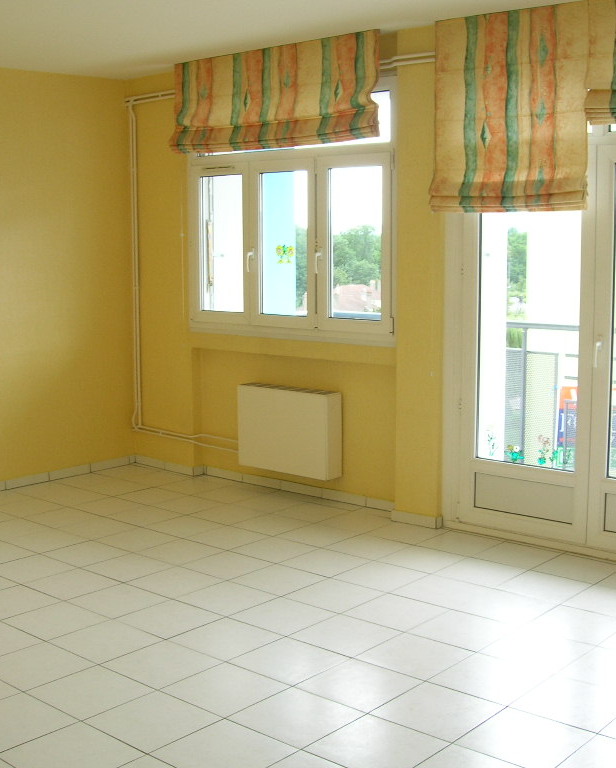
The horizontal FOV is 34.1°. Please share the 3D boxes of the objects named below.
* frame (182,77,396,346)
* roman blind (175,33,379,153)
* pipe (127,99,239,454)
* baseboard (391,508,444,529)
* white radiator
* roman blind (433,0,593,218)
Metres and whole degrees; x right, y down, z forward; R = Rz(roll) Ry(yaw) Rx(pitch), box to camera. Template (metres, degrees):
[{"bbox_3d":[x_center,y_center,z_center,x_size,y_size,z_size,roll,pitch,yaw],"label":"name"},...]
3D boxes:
[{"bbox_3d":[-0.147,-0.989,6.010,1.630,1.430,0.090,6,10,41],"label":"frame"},{"bbox_3d":[-0.245,-1.661,5.828,1.610,0.550,0.110,6,10,41],"label":"roman blind"},{"bbox_3d":[-0.849,-0.748,6.647,0.990,2.290,0.120,6,10,41],"label":"pipe"},{"bbox_3d":[0.601,0.736,5.532,0.300,0.061,0.069,6,10,41],"label":"baseboard"},{"bbox_3d":[-0.117,0.280,6.146,0.729,0.508,0.139,6,10,41],"label":"white radiator"},{"bbox_3d":[0.947,-1.311,4.811,0.820,0.970,0.100,6,10,41],"label":"roman blind"}]

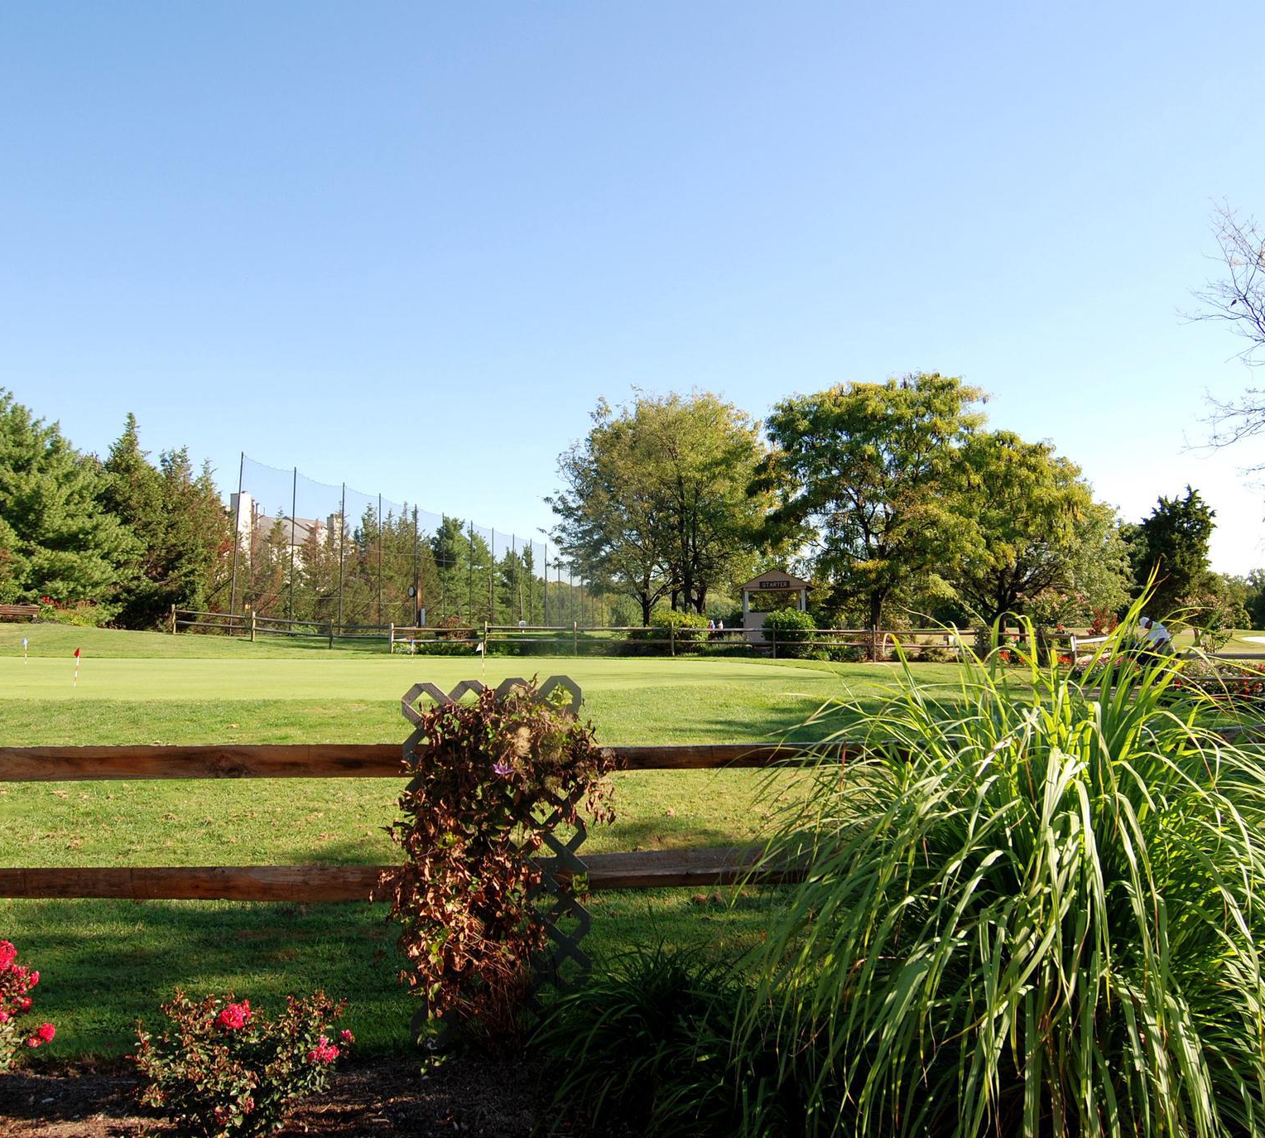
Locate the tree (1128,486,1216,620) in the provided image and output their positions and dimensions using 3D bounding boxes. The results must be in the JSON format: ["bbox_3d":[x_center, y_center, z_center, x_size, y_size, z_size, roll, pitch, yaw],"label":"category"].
[{"bbox_3d":[35.410,-0.780,65.000,5.740,9.380,5.160,0,-2,0],"label":"tree"}]

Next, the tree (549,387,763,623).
[{"bbox_3d":[1.230,-2.490,46.000,10.150,11.490,9.130,0,-2,0],"label":"tree"}]

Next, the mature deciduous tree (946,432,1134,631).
[{"bbox_3d":[15.440,-1.140,38.000,6.960,8.170,6.610,0,-2,0],"label":"mature deciduous tree"}]

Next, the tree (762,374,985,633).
[{"bbox_3d":[8.660,-2.060,35.500,7.970,9.820,7.570,0,-2,0],"label":"tree"}]

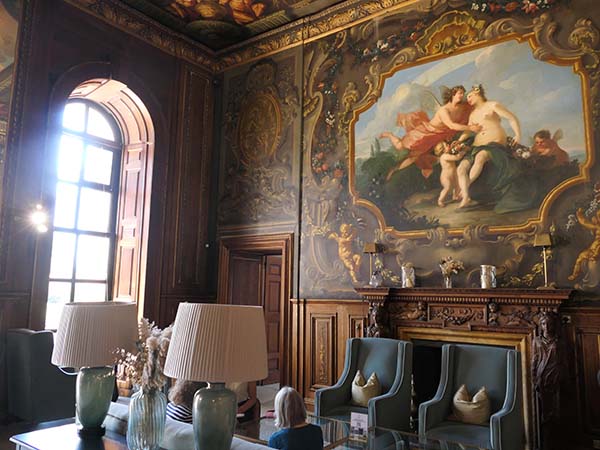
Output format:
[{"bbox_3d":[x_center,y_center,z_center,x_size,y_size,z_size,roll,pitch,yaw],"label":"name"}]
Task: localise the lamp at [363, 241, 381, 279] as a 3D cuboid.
[{"bbox_3d":[0.885,0.501,5.840,0.170,0.540,0.170,-5,-10,36],"label":"lamp"}]

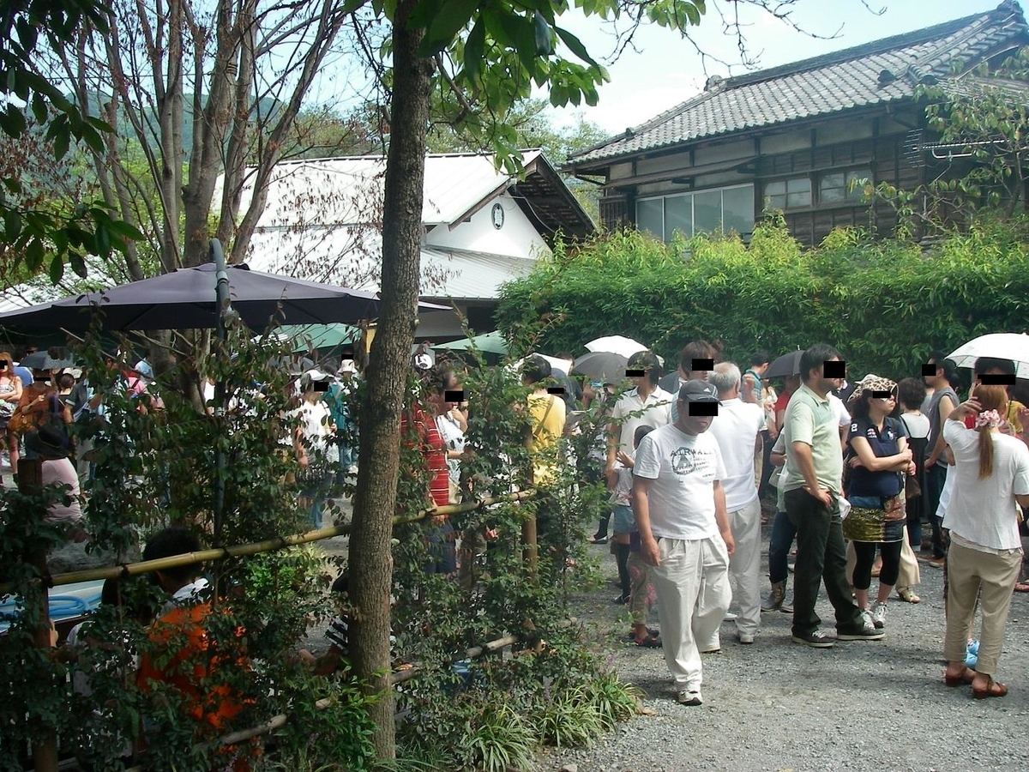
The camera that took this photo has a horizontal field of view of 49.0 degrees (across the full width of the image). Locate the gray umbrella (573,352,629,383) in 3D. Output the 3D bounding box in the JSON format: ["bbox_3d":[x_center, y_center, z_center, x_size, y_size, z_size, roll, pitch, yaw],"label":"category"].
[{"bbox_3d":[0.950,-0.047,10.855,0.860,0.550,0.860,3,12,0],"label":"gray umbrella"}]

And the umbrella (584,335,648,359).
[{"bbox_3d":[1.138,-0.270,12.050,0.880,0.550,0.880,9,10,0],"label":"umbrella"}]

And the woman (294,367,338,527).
[{"bbox_3d":[-1.933,0.648,10.950,0.380,1.600,0.470,1,3,37],"label":"woman"}]

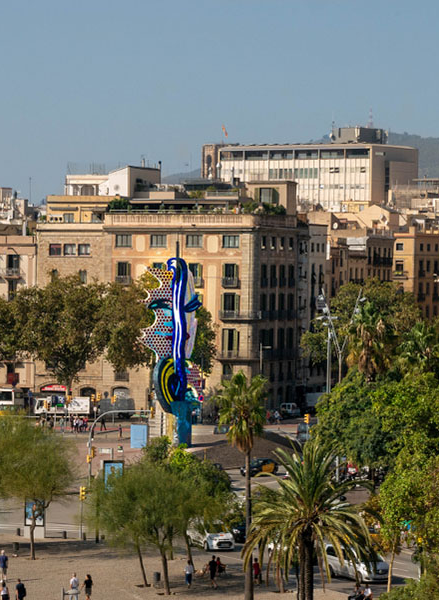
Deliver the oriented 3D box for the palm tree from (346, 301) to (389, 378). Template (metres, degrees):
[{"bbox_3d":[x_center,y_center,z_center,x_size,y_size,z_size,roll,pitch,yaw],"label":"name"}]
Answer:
[{"bbox_3d":[14.145,7.836,264.870,4.200,15.200,4.200,1,1,0],"label":"palm tree"}]

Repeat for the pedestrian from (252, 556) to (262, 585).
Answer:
[{"bbox_3d":[2.091,14.952,153.426,0.500,1.600,0.400,1,0,0],"label":"pedestrian"}]

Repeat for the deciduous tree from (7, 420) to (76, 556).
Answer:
[{"bbox_3d":[-11.331,12.184,175.426,4.600,8.600,4.600,1,1,0],"label":"deciduous tree"}]

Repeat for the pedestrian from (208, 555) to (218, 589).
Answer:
[{"bbox_3d":[-0.313,14.770,150.496,0.580,1.780,0.600,1,0,-12],"label":"pedestrian"}]

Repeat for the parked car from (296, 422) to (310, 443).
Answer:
[{"bbox_3d":[10.035,14.906,307.307,1.850,1.700,4.400,1,0,14],"label":"parked car"}]

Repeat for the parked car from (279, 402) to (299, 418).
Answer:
[{"bbox_3d":[8.426,13.278,330.984,1.800,1.830,4.300,1,1,16],"label":"parked car"}]

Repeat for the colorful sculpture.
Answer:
[{"bbox_3d":[-4.847,5.320,276.836,5.800,19.100,4.000,1,1,-21],"label":"colorful sculpture"}]

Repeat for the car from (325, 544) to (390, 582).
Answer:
[{"bbox_3d":[7.729,14.827,155.495,1.900,1.850,4.950,1,0,-25],"label":"car"}]

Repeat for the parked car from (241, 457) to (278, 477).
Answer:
[{"bbox_3d":[3.454,14.508,238.496,1.800,1.550,4.400,1,0,27],"label":"parked car"}]

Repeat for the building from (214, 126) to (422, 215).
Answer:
[{"bbox_3d":[24.496,-16.913,679.740,45.100,51.200,20.500,1,0,37],"label":"building"}]

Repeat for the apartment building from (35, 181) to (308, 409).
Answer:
[{"bbox_3d":[-5.994,-0.226,365.070,30.300,29.500,22.000,1,0,18],"label":"apartment building"}]

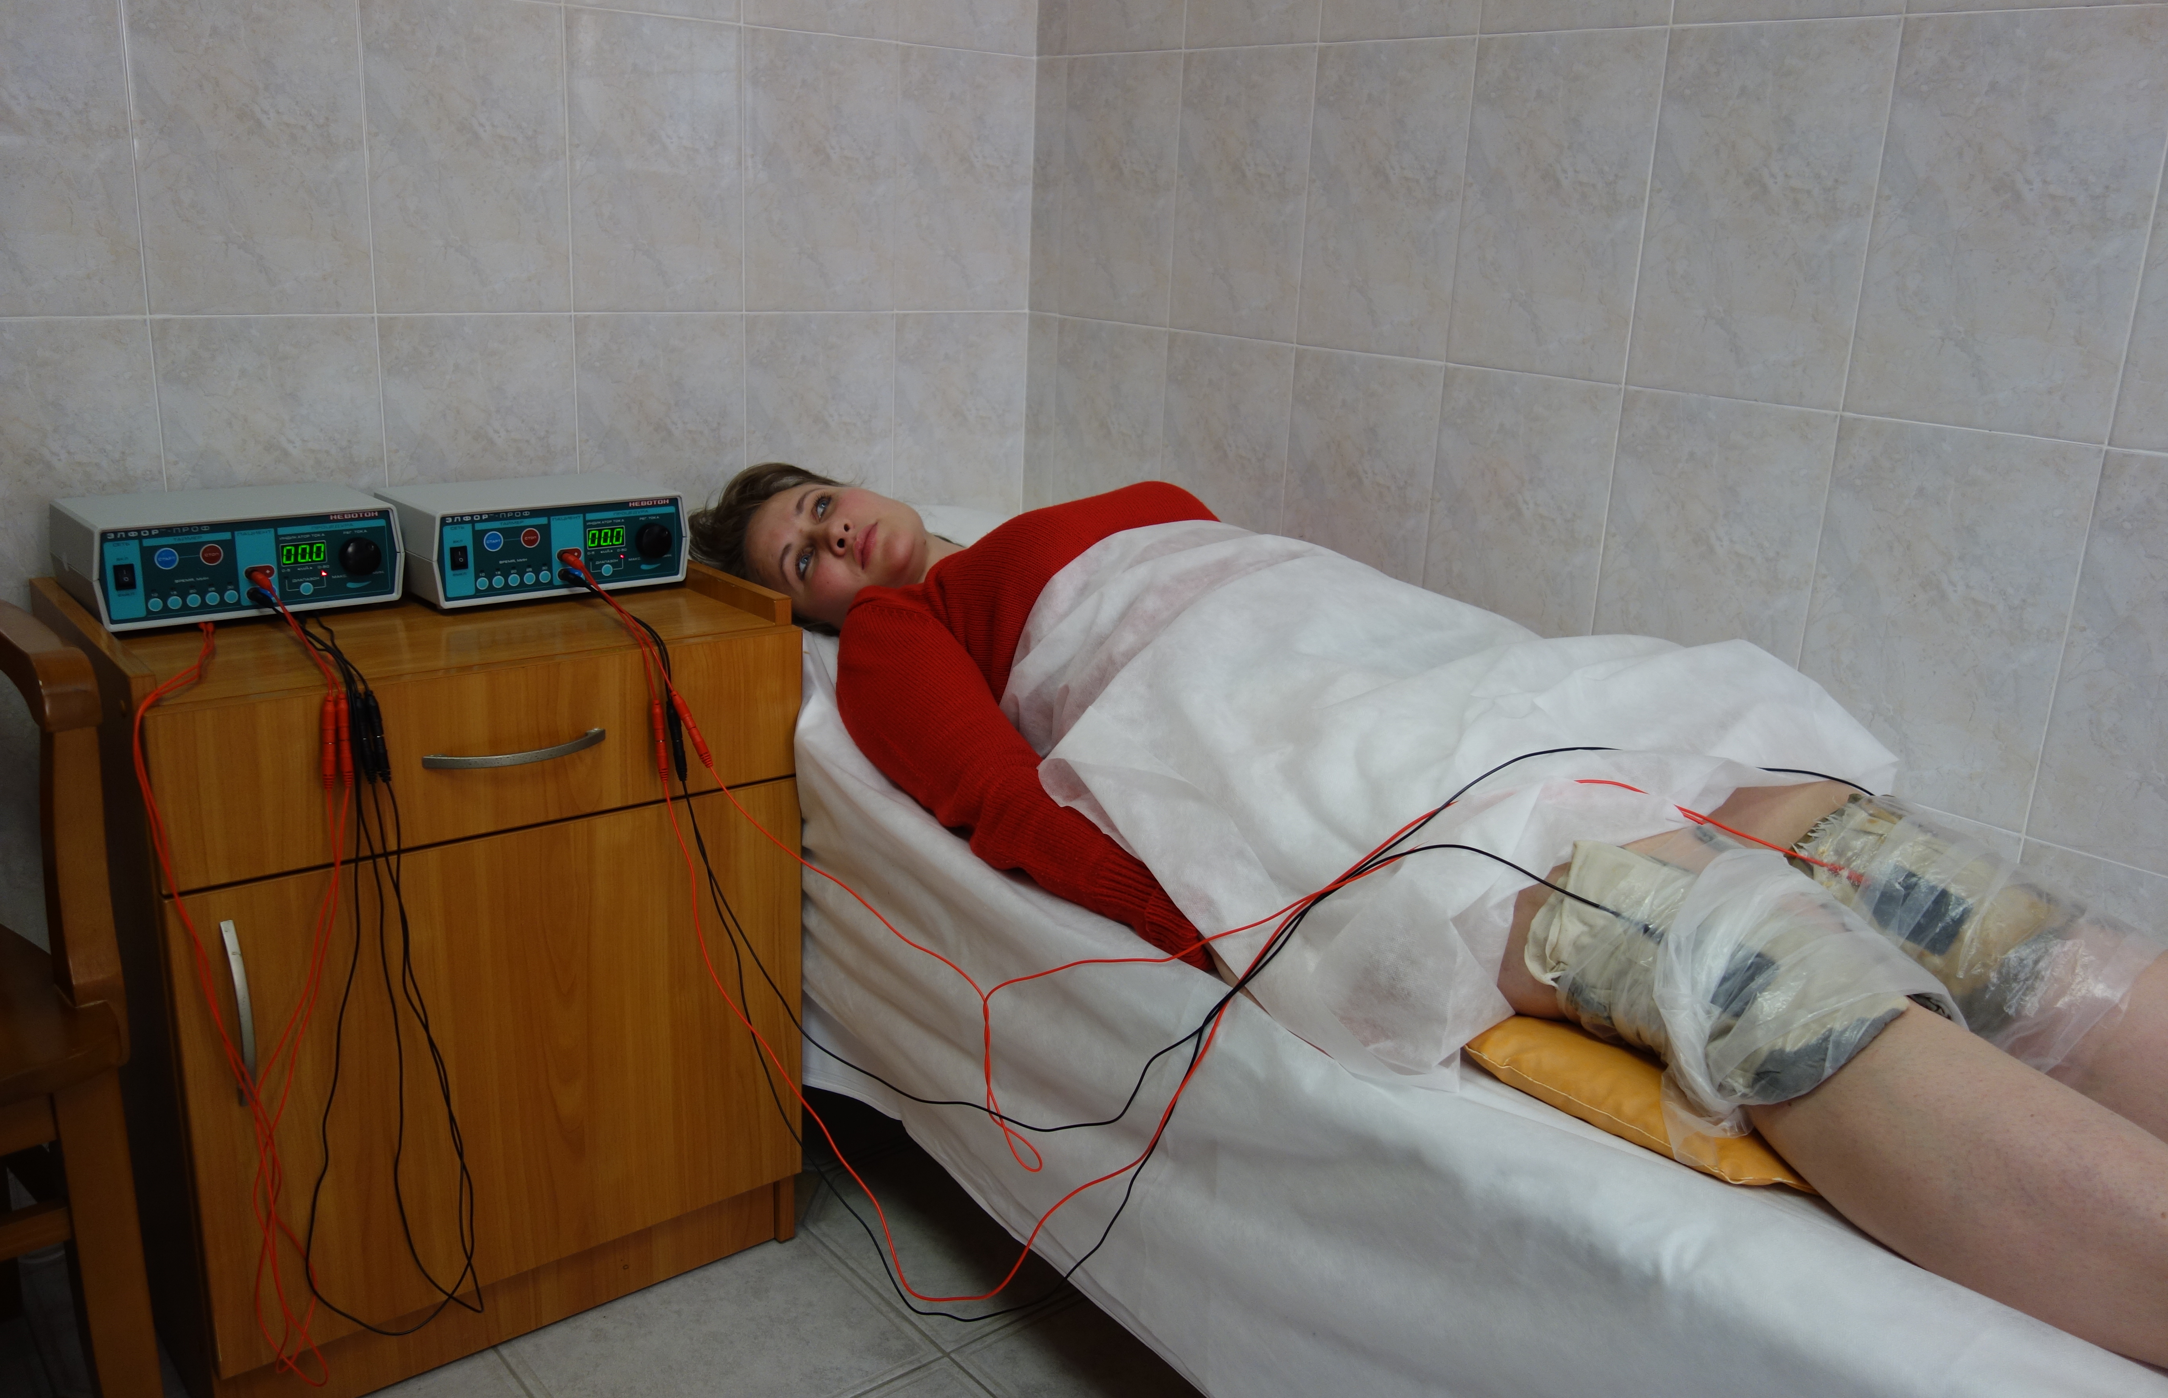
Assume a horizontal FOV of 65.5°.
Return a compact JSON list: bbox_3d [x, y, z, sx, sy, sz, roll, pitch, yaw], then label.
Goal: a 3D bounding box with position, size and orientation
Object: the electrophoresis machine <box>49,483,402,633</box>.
[{"bbox_3d":[-0.778,-0.131,1.536,0.255,0.093,0.173,-12,22,-40],"label":"electrophoresis machine"}]

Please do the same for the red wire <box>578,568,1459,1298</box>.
[{"bbox_3d":[-0.086,0.262,1.432,1.017,0.621,0.165,13,19,32],"label":"red wire"}]

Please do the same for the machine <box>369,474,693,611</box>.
[{"bbox_3d":[-0.542,-0.158,1.663,0.255,0.093,0.173,-11,21,-38],"label":"machine"}]

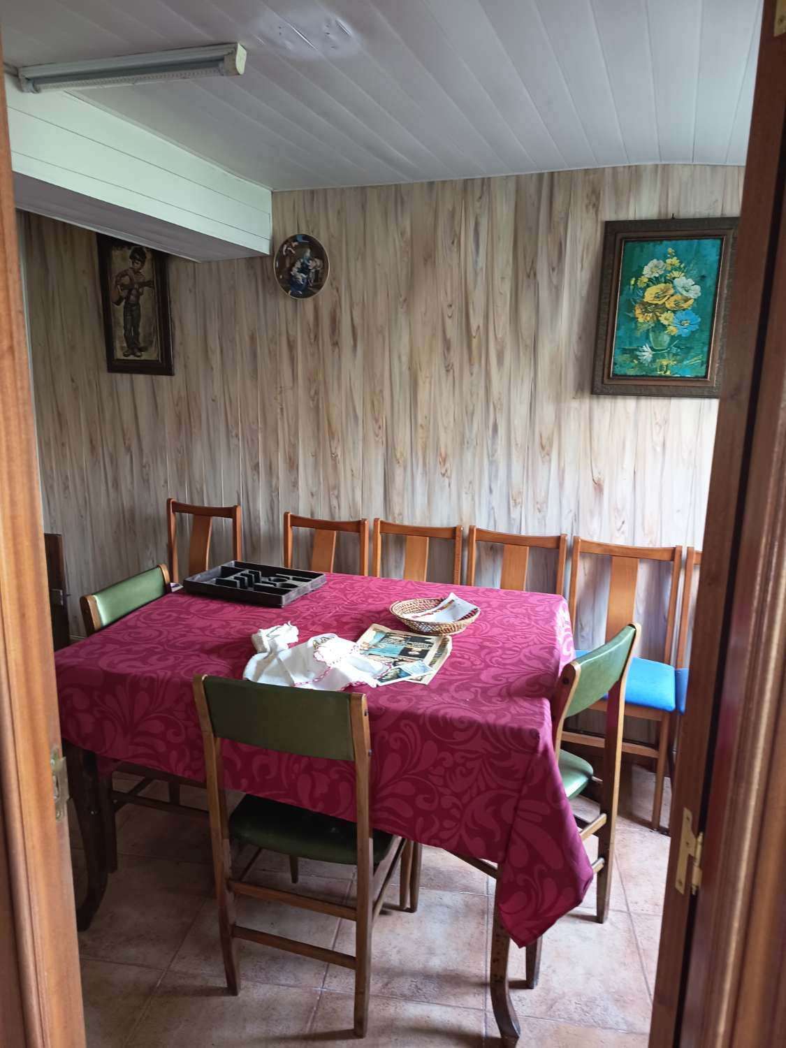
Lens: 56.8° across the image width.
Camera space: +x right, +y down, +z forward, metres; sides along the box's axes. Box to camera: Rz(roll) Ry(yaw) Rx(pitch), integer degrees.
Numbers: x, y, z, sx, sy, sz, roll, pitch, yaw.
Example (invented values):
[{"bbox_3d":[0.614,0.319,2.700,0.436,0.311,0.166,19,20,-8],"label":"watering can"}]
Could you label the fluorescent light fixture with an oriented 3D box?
[{"bbox_3d":[-0.628,-1.073,1.726,0.600,0.056,0.046,4,12,15],"label":"fluorescent light fixture"}]

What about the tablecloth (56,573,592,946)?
[{"bbox_3d":[-0.141,0.533,2.215,1.380,0.480,1.120,4,12,15],"label":"tablecloth"}]

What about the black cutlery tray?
[{"bbox_3d":[-0.471,0.204,2.504,0.390,0.042,0.290,6,12,24],"label":"black cutlery tray"}]

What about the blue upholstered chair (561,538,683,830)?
[{"bbox_3d":[0.797,0.550,2.619,0.395,0.925,0.430,5,12,20],"label":"blue upholstered chair"}]

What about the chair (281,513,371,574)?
[{"bbox_3d":[-0.344,0.440,2.923,0.388,0.911,0.433,5,13,18],"label":"chair"}]

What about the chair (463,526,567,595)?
[{"bbox_3d":[0.404,0.505,2.681,0.388,0.911,0.433,5,13,18],"label":"chair"}]

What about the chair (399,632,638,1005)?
[{"bbox_3d":[0.335,0.700,1.993,0.460,0.855,0.410,11,15,42],"label":"chair"}]

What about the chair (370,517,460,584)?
[{"bbox_3d":[0.033,0.473,2.802,0.388,0.911,0.433,5,13,18],"label":"chair"}]

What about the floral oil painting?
[{"bbox_3d":[0.941,-0.736,2.502,0.453,0.590,0.035,5,13,18],"label":"floral oil painting"}]

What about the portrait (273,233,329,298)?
[{"bbox_3d":[-0.362,-1.025,2.892,0.243,0.244,0.025,5,13,18],"label":"portrait"}]

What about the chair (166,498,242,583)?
[{"bbox_3d":[-0.929,0.396,3.236,0.395,0.925,0.430,5,12,20],"label":"chair"}]

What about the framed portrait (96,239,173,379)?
[{"bbox_3d":[-1.124,-0.964,3.176,0.354,0.604,0.030,5,13,18],"label":"framed portrait"}]

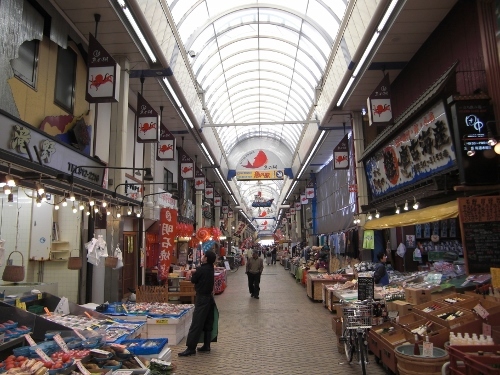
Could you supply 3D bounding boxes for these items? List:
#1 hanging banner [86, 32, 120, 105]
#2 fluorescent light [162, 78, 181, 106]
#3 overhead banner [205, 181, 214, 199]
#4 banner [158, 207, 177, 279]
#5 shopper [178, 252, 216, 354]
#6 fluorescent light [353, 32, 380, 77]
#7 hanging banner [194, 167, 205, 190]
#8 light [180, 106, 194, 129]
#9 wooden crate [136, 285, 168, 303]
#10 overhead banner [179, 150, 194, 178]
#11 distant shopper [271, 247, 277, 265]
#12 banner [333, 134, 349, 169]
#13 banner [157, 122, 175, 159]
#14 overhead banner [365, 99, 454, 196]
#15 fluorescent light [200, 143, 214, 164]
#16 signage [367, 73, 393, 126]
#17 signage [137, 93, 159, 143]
[{"bbox_3d":[-2.952,-2.430,8.190,0.570,1.420,0.200,0,-8,2],"label":"hanging banner"},{"bbox_3d":[-2.306,-2.833,12.348,0.120,0.090,2.360,-1,-8,1],"label":"fluorescent light"},{"bbox_3d":[-2.468,0.092,24.823,0.580,1.360,0.220,-1,-8,1],"label":"overhead banner"},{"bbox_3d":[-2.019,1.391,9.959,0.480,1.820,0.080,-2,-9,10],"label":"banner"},{"bbox_3d":[-0.839,1.857,6.502,0.580,1.700,0.500,-1,-8,4],"label":"shopper"},{"bbox_3d":[2.849,-3.253,10.073,0.070,0.070,2.360,0,-8,2],"label":"fluorescent light"},{"bbox_3d":[-2.553,-0.511,21.274,0.570,1.420,0.200,0,-8,2],"label":"hanging banner"},{"bbox_3d":[-2.324,-2.555,14.972,0.070,0.070,2.360,0,-8,2],"label":"light"},{"bbox_3d":[-2.645,3.095,11.151,0.850,0.680,0.420,-1,-8,1],"label":"wooden crate"},{"bbox_3d":[-2.682,-1.025,17.410,0.600,1.400,0.220,-1,-8,1],"label":"overhead banner"},{"bbox_3d":[2.220,6.177,36.950,0.500,1.700,0.350,-1,-8,1],"label":"distant shopper"},{"bbox_3d":[3.474,-1.377,15.477,0.570,1.420,0.200,0,-8,2],"label":"banner"},{"bbox_3d":[-2.861,-1.570,13.740,0.580,1.320,0.150,-1,-8,1],"label":"banner"},{"bbox_3d":[3.330,-0.567,8.903,0.150,1.100,4.800,-8,-8,0],"label":"overhead banner"},{"bbox_3d":[-2.144,-1.674,20.819,0.120,0.100,4.768,-1,-8,1],"label":"fluorescent light"},{"bbox_3d":[3.414,-2.313,10.611,0.570,1.420,0.200,1,-8,-6],"label":"signage"},{"bbox_3d":[-2.840,-1.976,11.285,0.570,1.420,0.200,0,-8,2],"label":"signage"}]

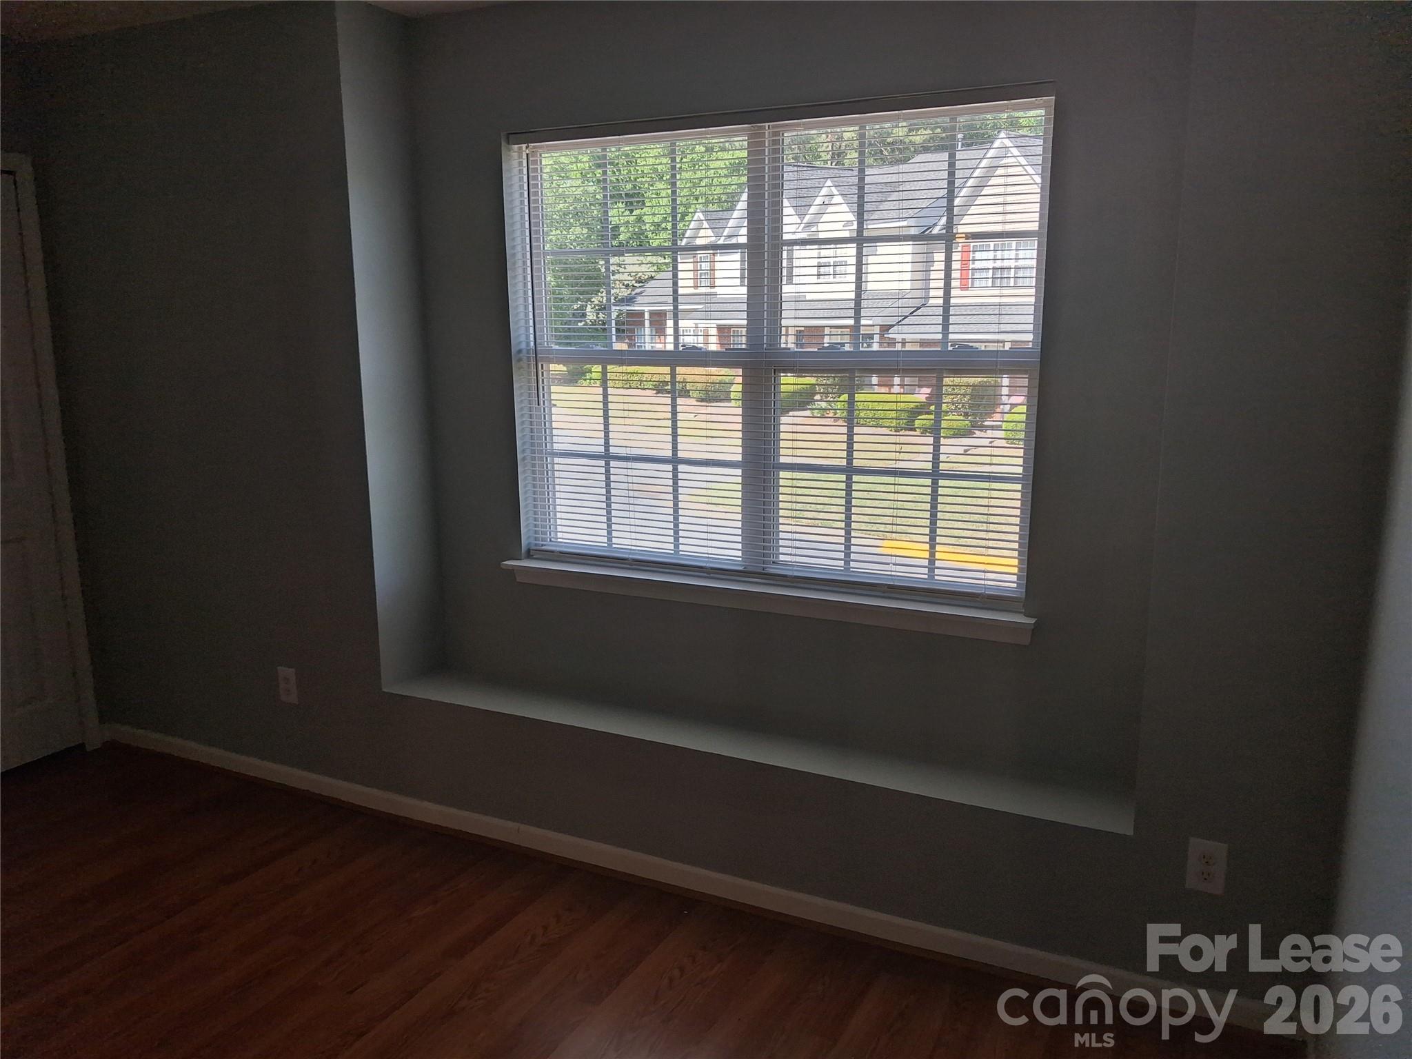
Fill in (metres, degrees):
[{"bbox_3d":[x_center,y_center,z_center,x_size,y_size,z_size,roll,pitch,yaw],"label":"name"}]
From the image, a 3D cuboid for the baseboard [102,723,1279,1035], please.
[{"bbox_3d":[-0.455,0.906,3.200,3.886,0.068,0.014,5,13,26],"label":"baseboard"}]

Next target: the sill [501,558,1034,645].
[{"bbox_3d":[0.106,0.188,3.098,1.604,0.075,0.115,5,13,26],"label":"sill"}]

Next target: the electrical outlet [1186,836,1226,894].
[{"bbox_3d":[1.084,0.732,2.384,0.075,0.117,0.010,5,13,26],"label":"electrical outlet"}]

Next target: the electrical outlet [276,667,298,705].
[{"bbox_3d":[-1.363,0.510,3.584,0.075,0.117,0.010,5,13,26],"label":"electrical outlet"}]

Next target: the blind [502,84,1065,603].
[{"bbox_3d":[0.131,-0.469,3.021,1.545,1.252,0.100,5,13,26],"label":"blind"}]

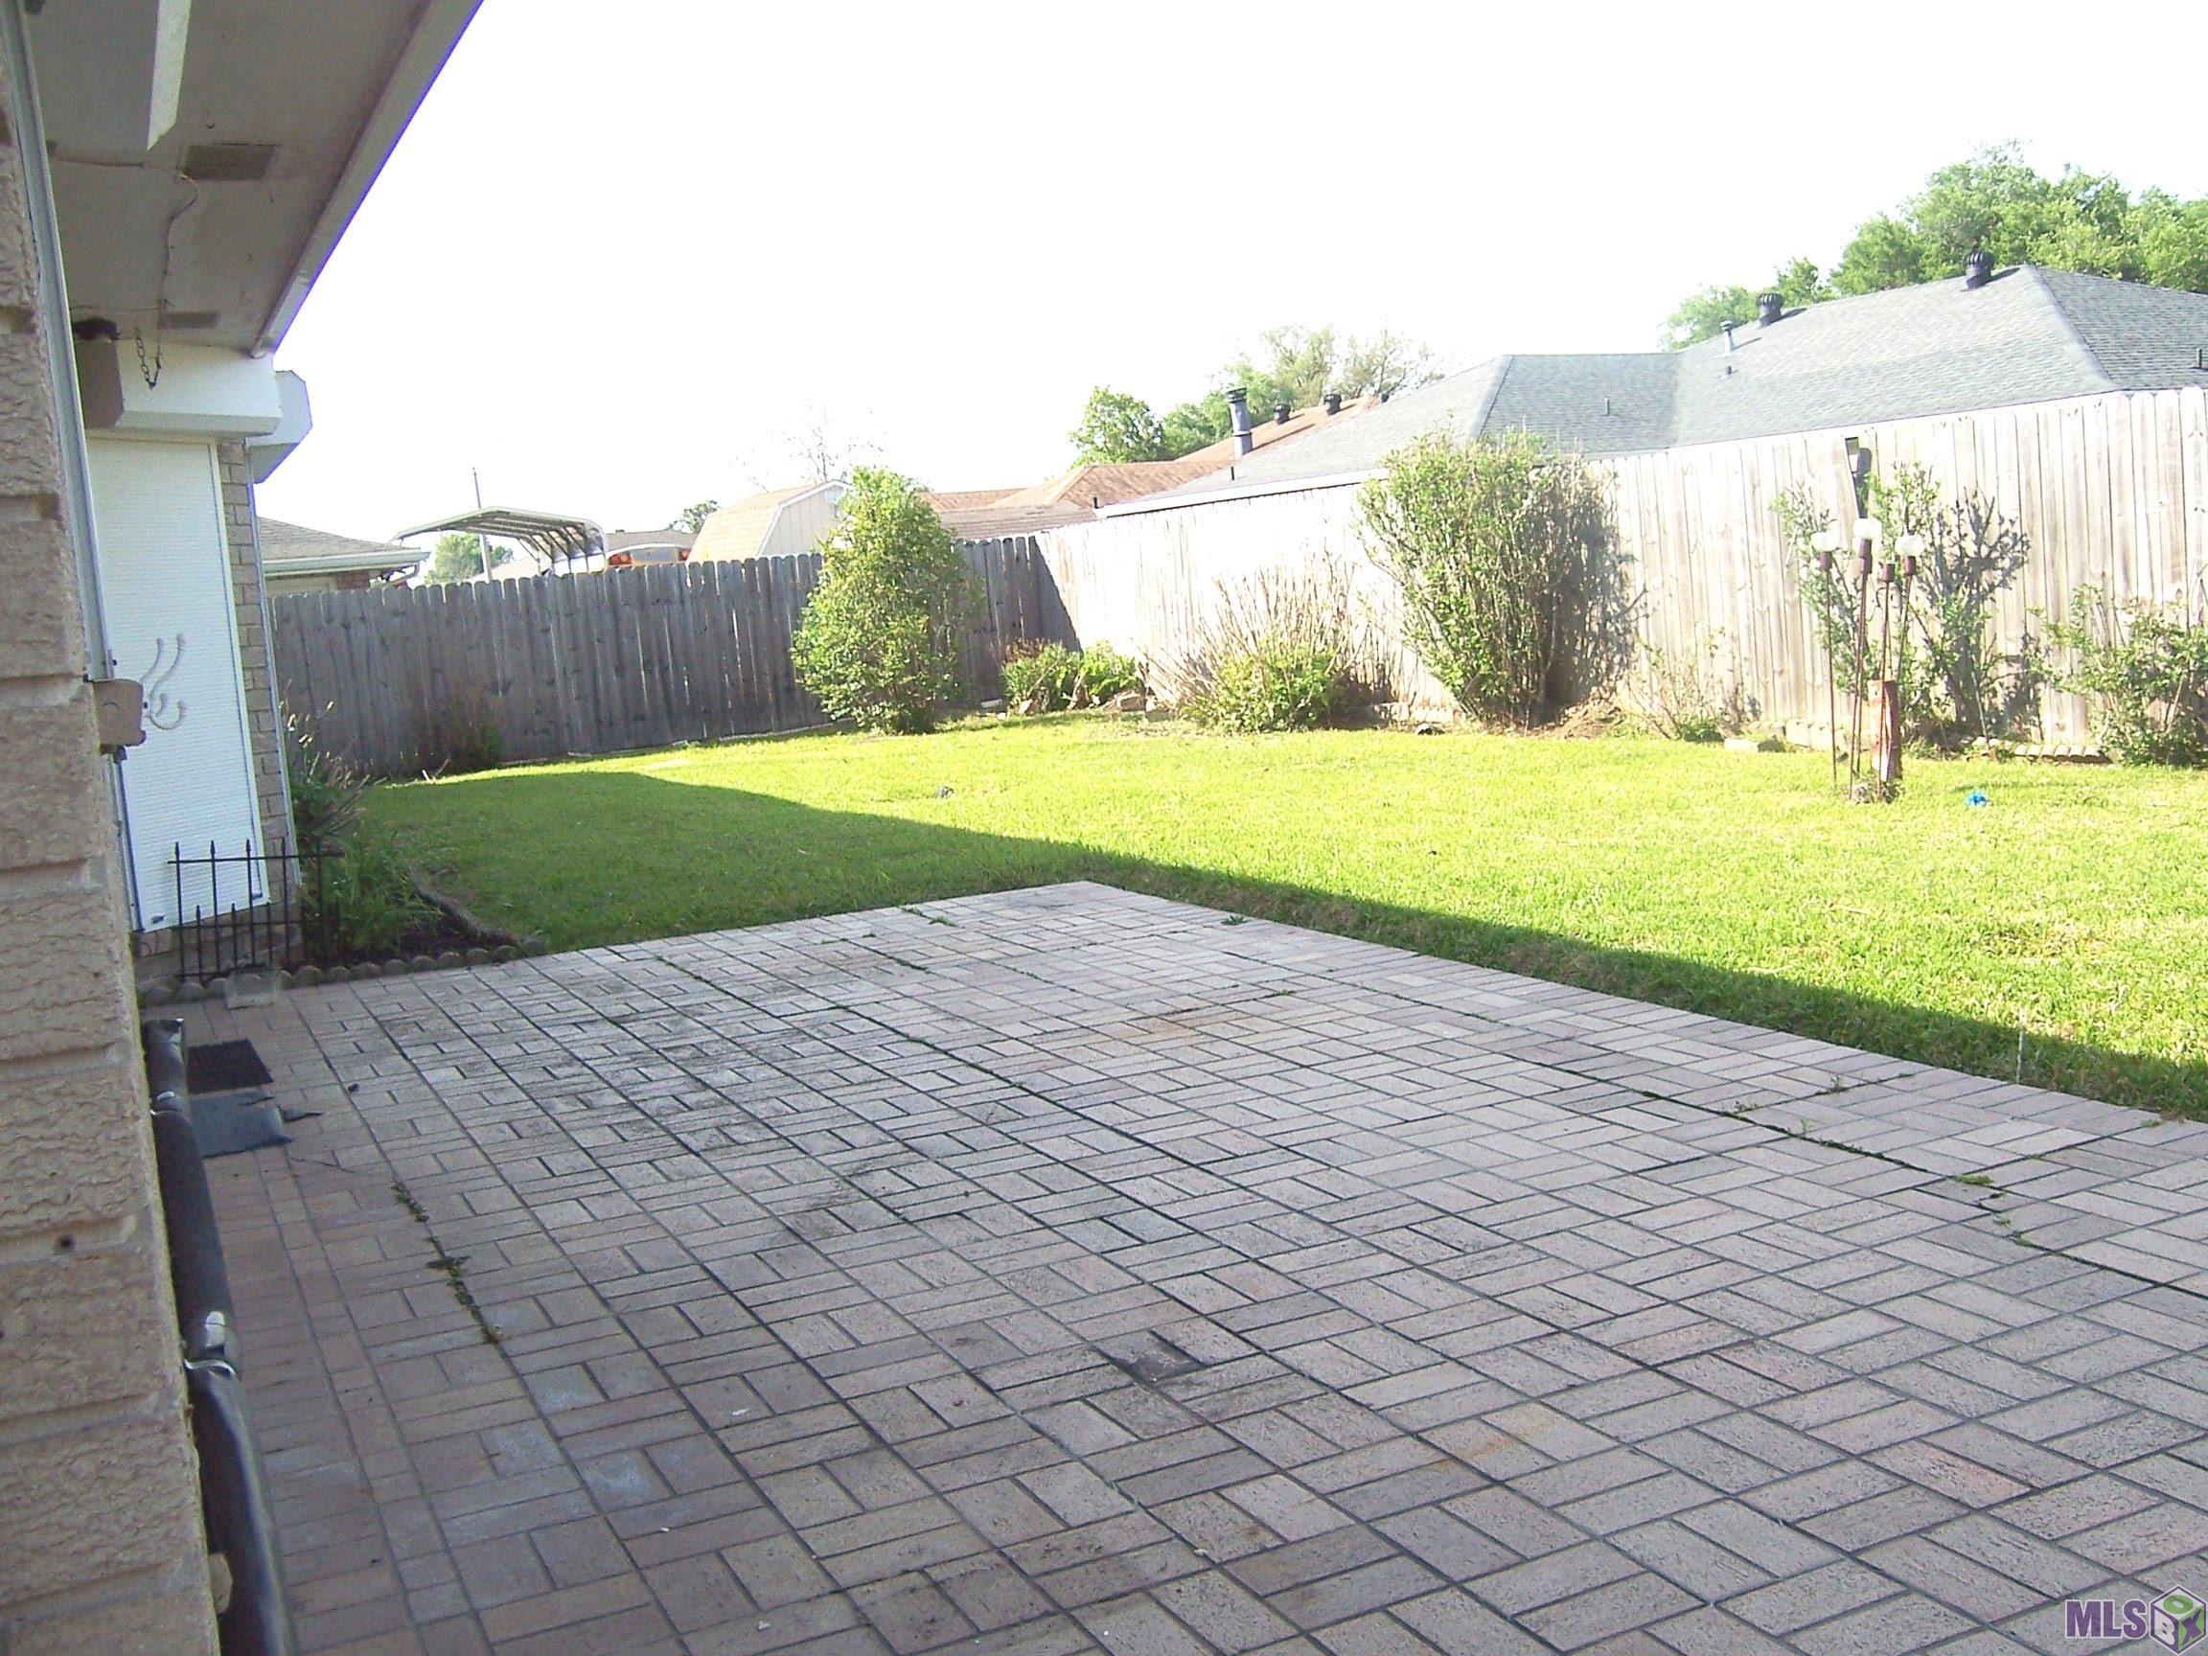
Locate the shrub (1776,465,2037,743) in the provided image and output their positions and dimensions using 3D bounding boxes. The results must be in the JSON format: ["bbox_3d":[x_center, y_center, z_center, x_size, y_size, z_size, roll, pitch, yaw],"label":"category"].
[{"bbox_3d":[4.472,-1.273,11.900,0.950,1.580,1.400,-7,7,-25],"label":"shrub"}]

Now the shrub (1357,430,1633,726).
[{"bbox_3d":[2.754,-1.765,14.900,1.500,2.050,1.800,-7,7,-25],"label":"shrub"}]

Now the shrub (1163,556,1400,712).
[{"bbox_3d":[1.464,-1.577,17.100,1.200,1.300,1.800,-7,7,-25],"label":"shrub"}]

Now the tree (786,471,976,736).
[{"bbox_3d":[-2.136,-2.237,20.600,1.650,2.500,1.700,-4,6,0],"label":"tree"}]

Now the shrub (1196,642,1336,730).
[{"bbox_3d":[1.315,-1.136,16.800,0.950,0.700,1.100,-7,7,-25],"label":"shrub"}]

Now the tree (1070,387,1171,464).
[{"bbox_3d":[0.672,-7.398,50.319,3.400,6.195,3.600,-7,7,-25],"label":"tree"}]

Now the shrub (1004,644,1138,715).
[{"bbox_3d":[-0.329,-1.477,20.600,0.900,0.680,1.350,-7,7,-25],"label":"shrub"}]

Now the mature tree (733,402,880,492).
[{"bbox_3d":[-6.544,-6.624,48.319,3.400,6.198,3.600,-7,7,-25],"label":"mature tree"}]

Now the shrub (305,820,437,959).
[{"bbox_3d":[-2.790,0.233,8.000,0.480,0.520,0.500,-7,7,-25],"label":"shrub"}]

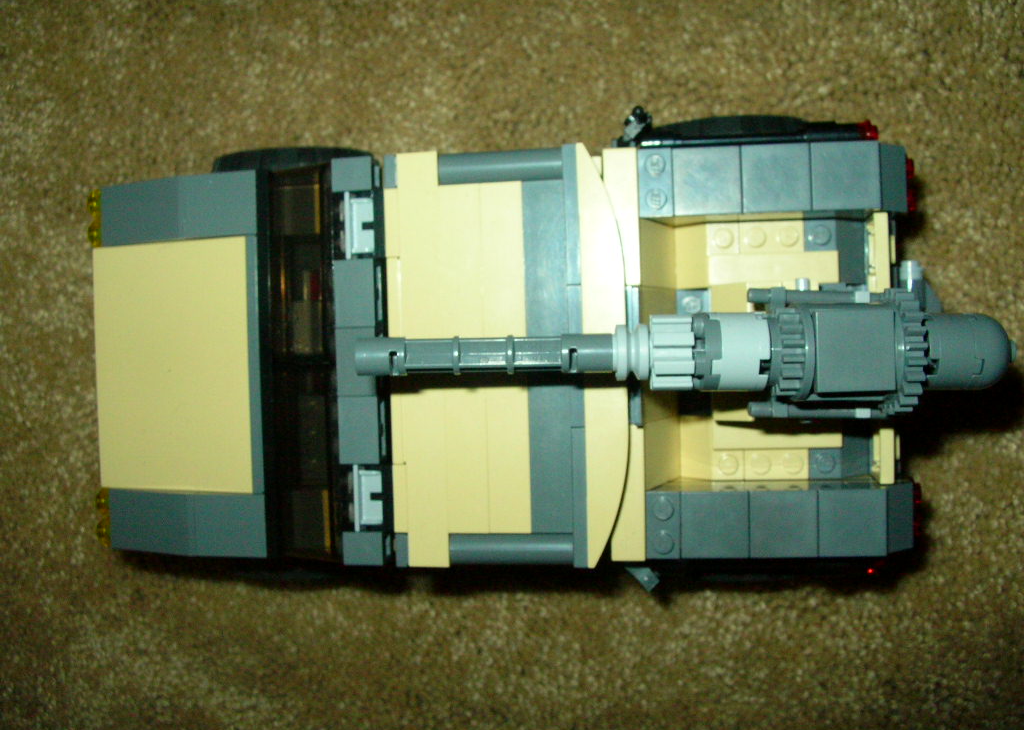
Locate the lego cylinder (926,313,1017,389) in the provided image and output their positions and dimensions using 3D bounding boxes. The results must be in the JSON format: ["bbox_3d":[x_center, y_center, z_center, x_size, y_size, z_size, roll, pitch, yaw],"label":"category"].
[{"bbox_3d":[0.097,-0.003,0.225,0.021,0.016,0.016,0,90,-7],"label":"lego cylinder"}]

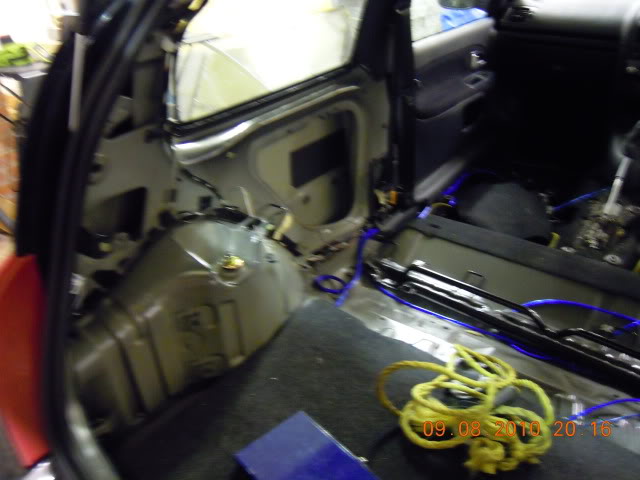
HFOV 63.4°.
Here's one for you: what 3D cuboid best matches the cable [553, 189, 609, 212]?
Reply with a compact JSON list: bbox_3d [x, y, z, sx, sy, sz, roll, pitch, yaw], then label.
[{"bbox_3d":[1.068,-0.164,2.127,0.282,0.065,0.027,-11,31,-14],"label":"cable"}]

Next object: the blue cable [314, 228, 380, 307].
[{"bbox_3d":[0.093,0.053,1.480,0.100,0.085,0.400,12,33,24],"label":"blue cable"}]

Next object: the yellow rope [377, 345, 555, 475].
[{"bbox_3d":[0.282,0.311,0.991,0.275,0.085,0.310,-14,32,-19],"label":"yellow rope"}]

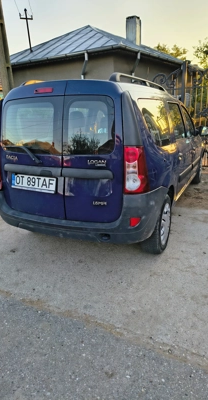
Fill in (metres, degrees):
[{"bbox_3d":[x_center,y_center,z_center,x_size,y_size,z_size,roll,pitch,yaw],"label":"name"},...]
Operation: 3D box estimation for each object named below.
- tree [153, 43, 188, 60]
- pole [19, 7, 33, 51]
[{"bbox_3d":[4.150,-7.077,17.193,3.600,5.450,3.600,2,18,13],"label":"tree"},{"bbox_3d":[-2.789,-6.207,9.761,0.500,1.400,0.120,-6,18,-12],"label":"pole"}]

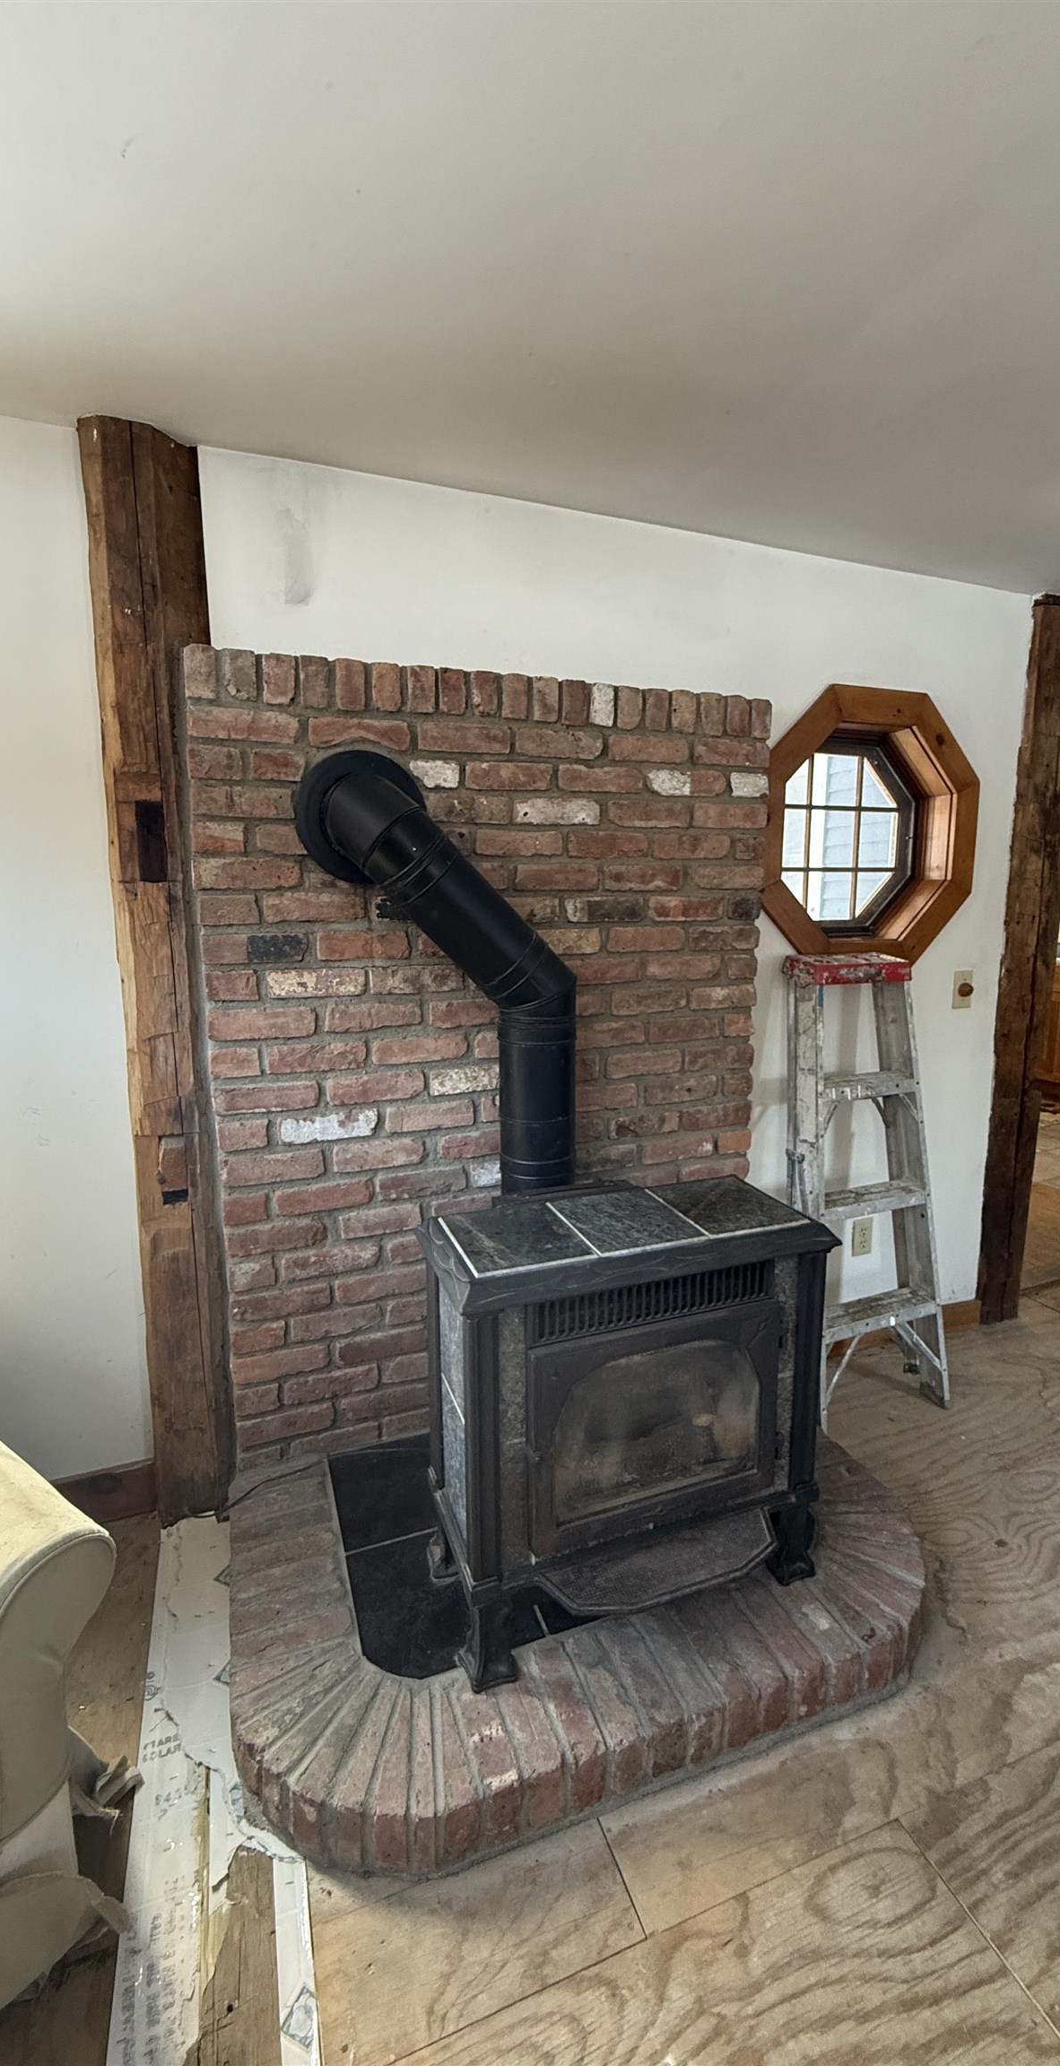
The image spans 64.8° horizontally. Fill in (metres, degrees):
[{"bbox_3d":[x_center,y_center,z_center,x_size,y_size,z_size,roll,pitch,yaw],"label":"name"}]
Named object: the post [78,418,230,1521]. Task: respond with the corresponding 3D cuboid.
[{"bbox_3d":[-0.731,-0.030,1.745,0.200,2.213,0.150,-4,10,-20],"label":"post"}]

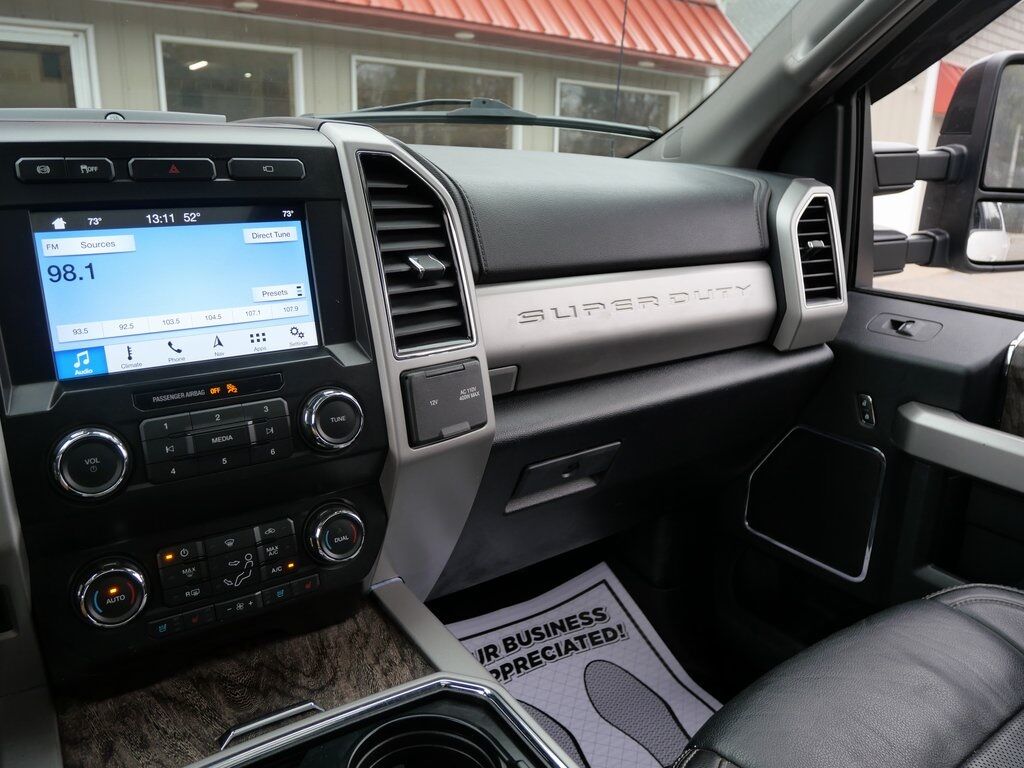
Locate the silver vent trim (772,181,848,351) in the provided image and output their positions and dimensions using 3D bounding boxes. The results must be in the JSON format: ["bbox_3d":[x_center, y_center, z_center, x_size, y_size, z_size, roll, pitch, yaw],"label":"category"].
[{"bbox_3d":[0.358,-0.144,0.863,0.093,0.198,0.065,-10,16,-32],"label":"silver vent trim"}]

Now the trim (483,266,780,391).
[{"bbox_3d":[0.137,-0.075,0.777,0.422,0.100,0.047,-10,16,-32],"label":"trim"}]

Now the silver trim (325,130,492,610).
[{"bbox_3d":[-0.086,-0.014,0.636,0.102,0.422,0.115,-10,16,-32],"label":"silver trim"}]

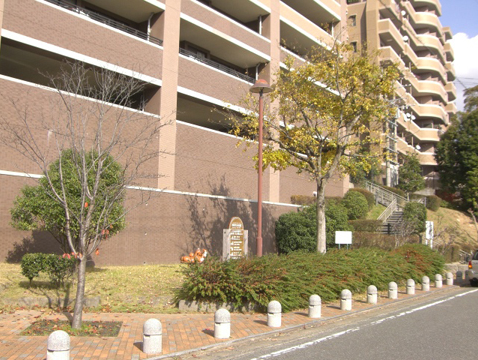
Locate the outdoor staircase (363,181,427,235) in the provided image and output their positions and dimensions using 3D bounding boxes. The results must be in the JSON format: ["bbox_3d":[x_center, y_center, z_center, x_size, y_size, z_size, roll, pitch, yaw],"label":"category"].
[{"bbox_3d":[9.070,1.832,33.913,4.300,3.900,5.600,-4,-8,37],"label":"outdoor staircase"}]

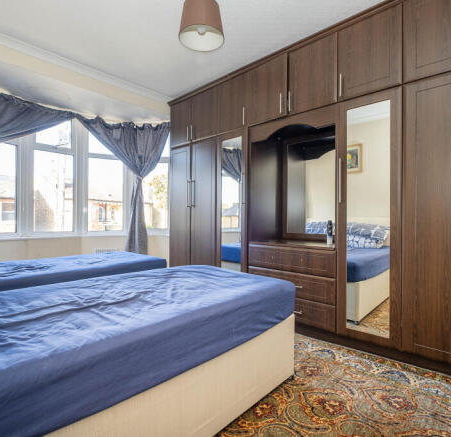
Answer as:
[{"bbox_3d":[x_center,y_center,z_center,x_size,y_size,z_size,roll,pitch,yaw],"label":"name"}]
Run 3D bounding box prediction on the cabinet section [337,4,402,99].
[{"bbox_3d":[1.275,-1.235,2.299,0.456,0.572,0.570,0,0,42],"label":"cabinet section"}]

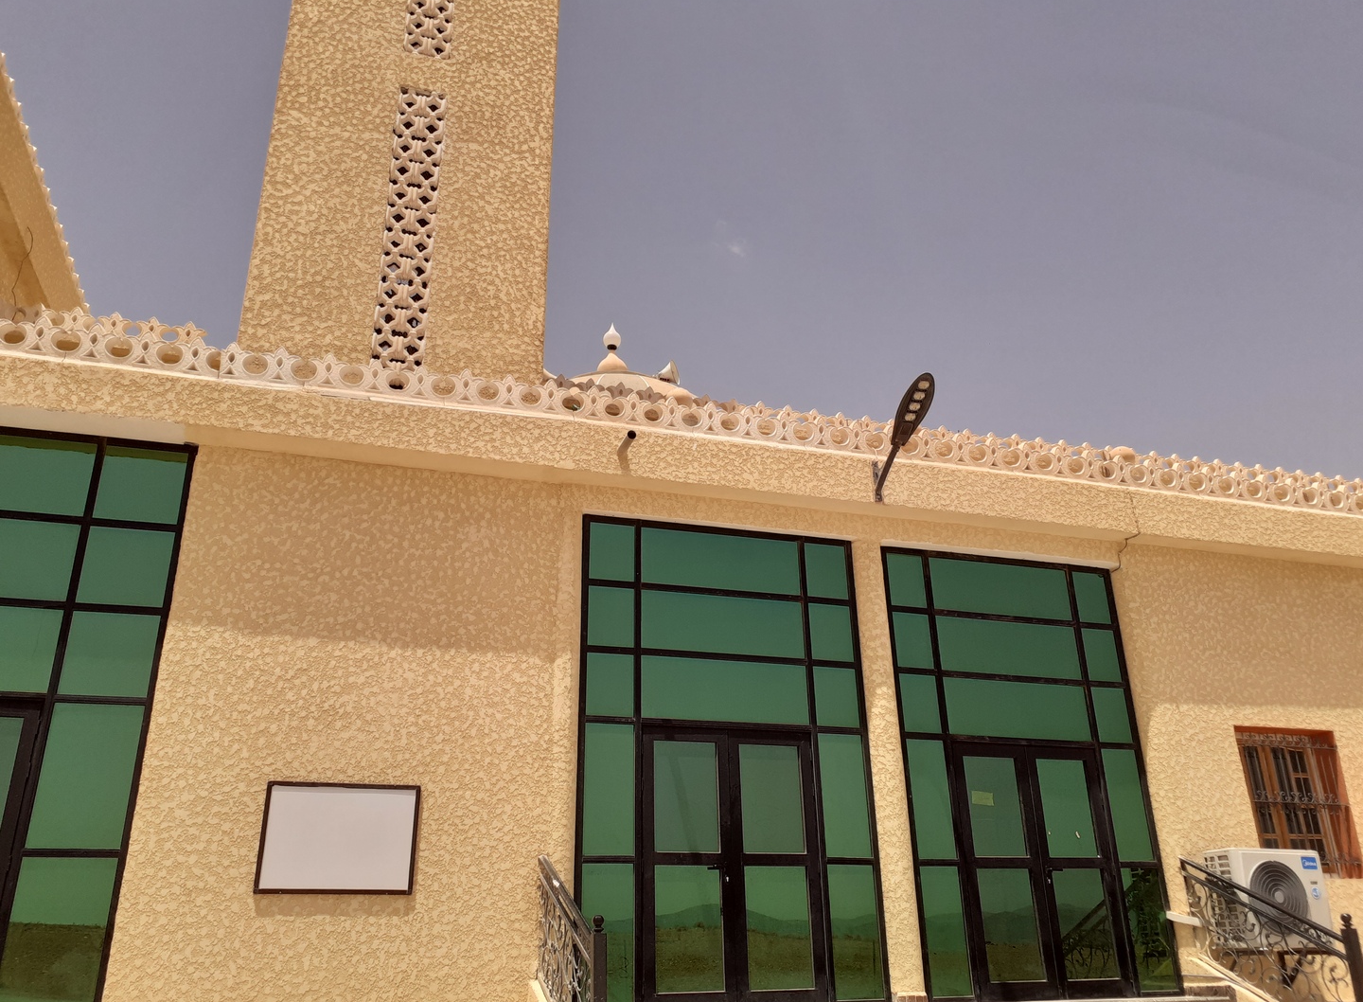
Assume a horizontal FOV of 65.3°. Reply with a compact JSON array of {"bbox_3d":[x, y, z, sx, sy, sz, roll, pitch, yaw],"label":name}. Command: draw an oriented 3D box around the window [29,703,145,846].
[{"bbox_3d":[-3.909,1.803,7.001,0.553,0.935,0.050,6,-24,-17],"label":"window"}]

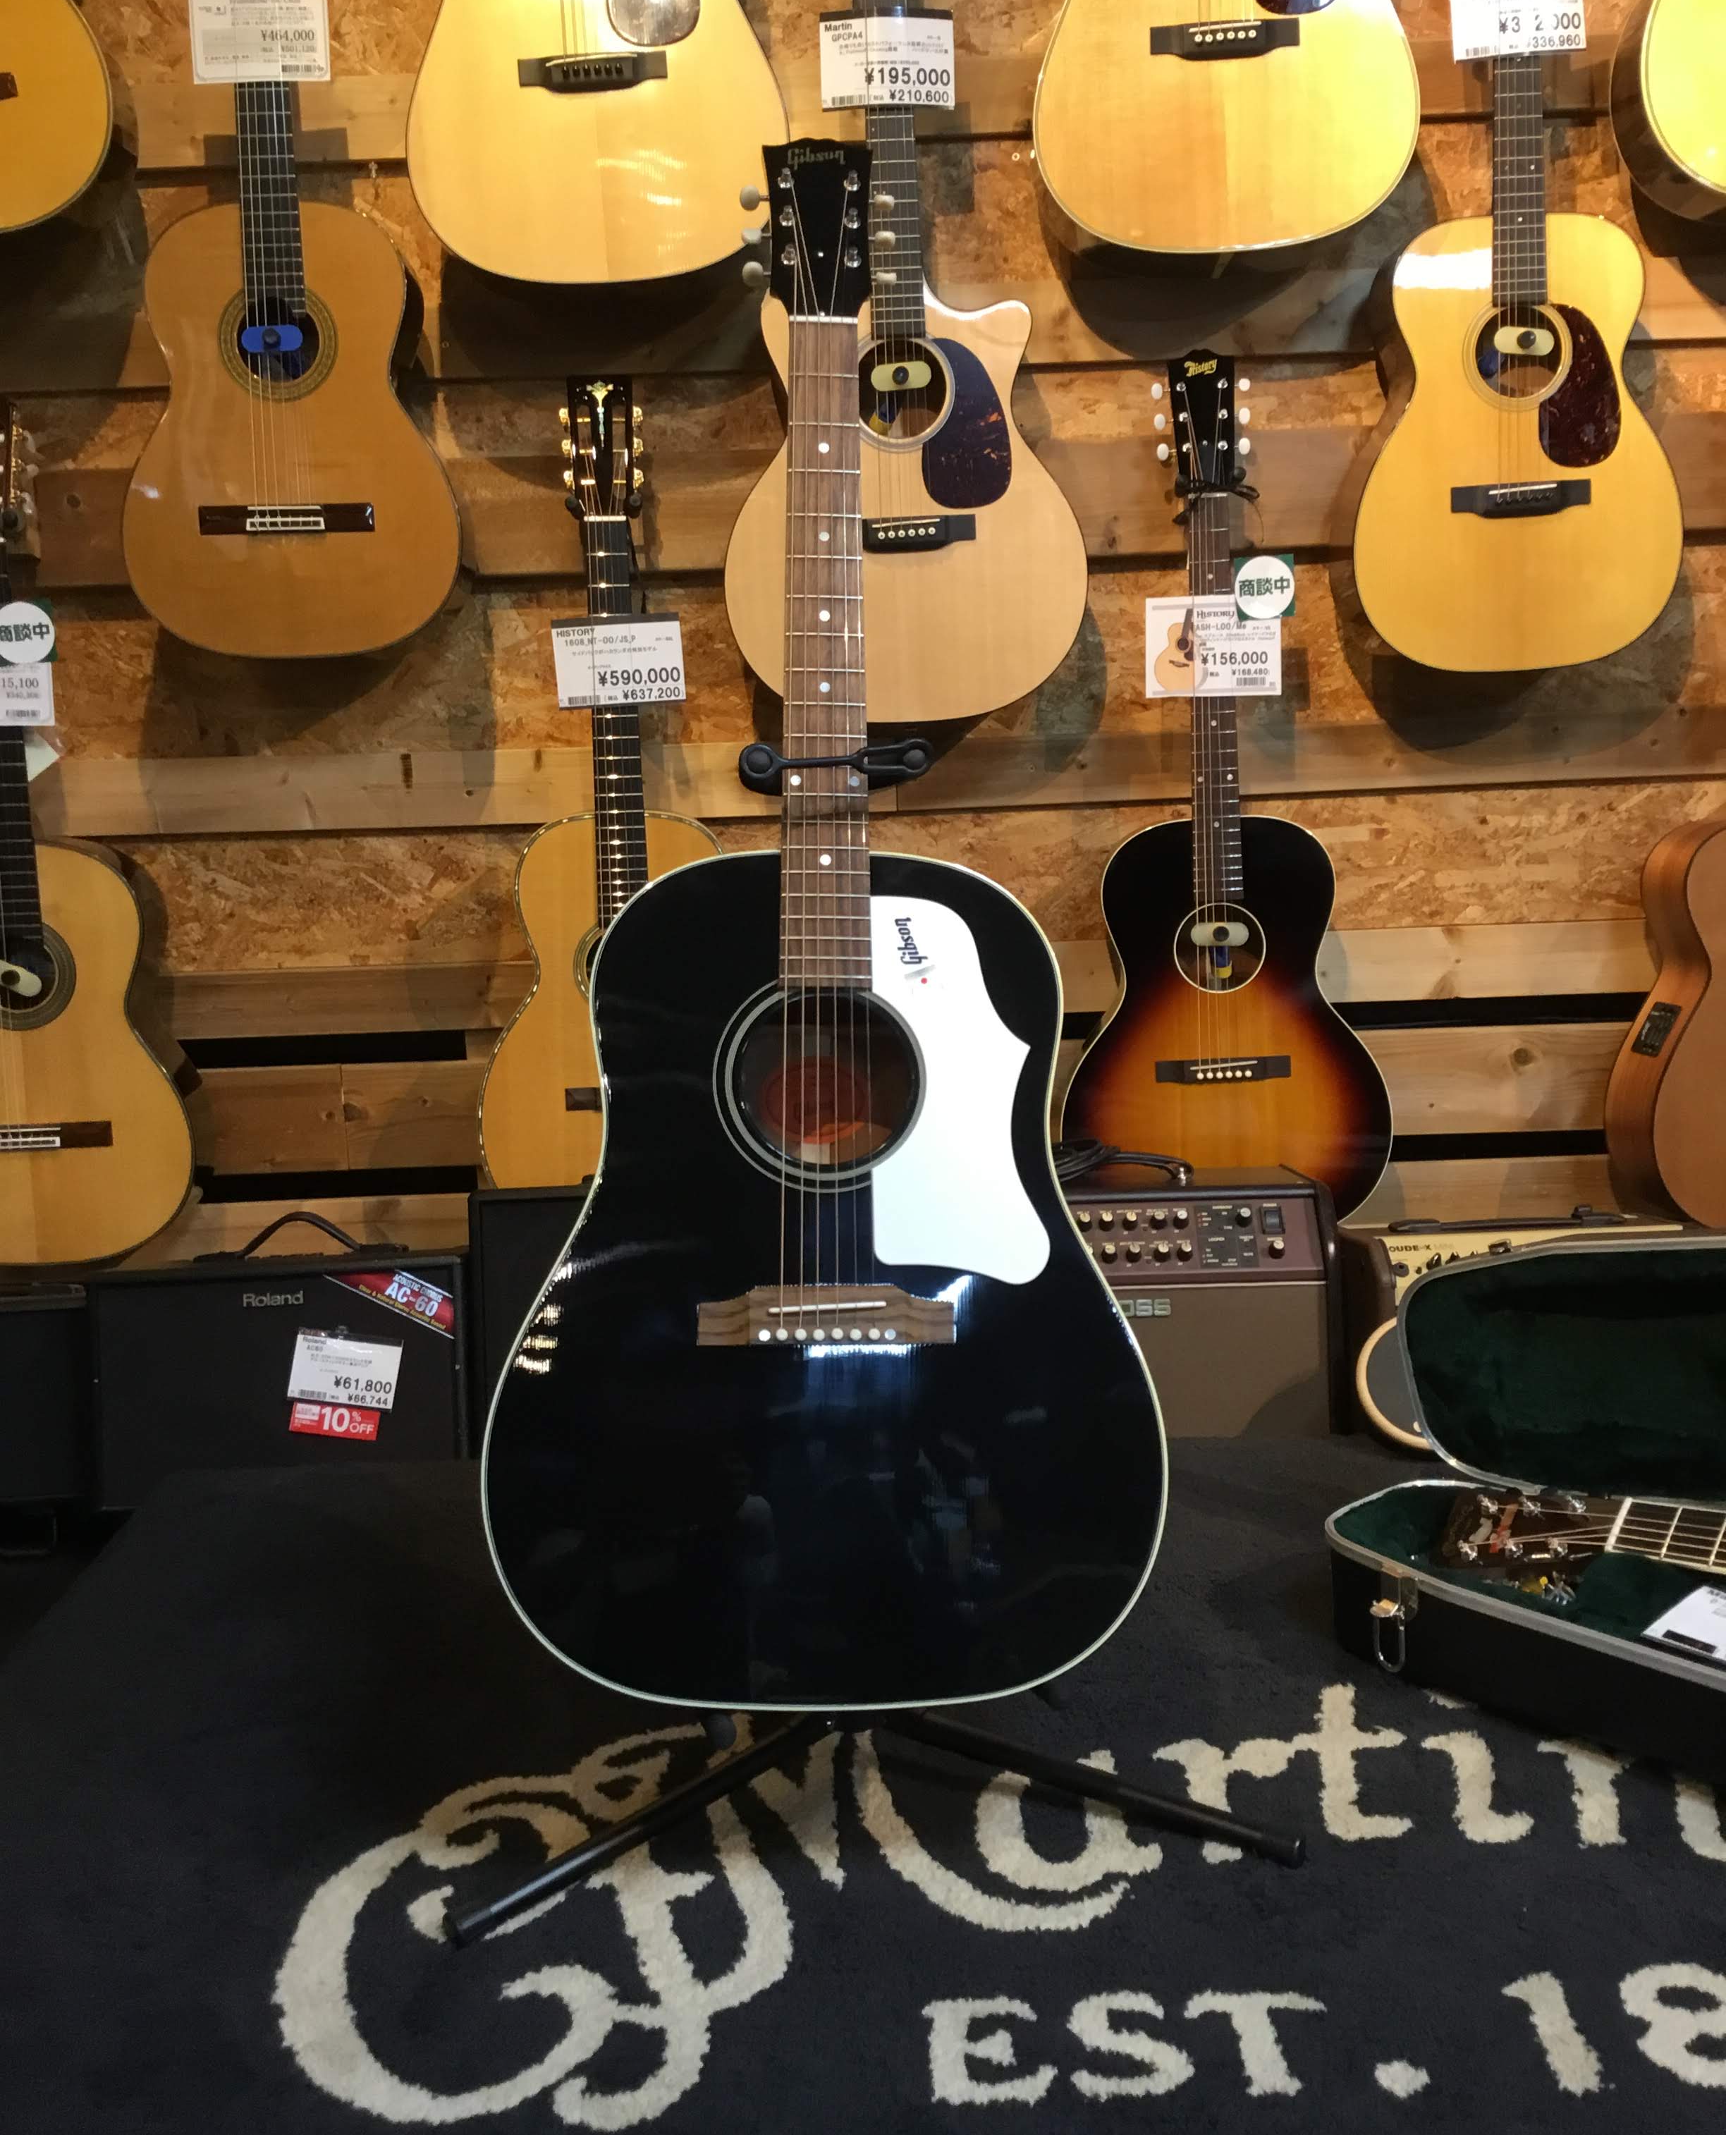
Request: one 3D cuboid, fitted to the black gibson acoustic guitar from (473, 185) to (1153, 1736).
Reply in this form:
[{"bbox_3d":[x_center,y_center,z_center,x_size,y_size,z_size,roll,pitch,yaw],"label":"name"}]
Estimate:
[{"bbox_3d":[-0.022,-0.123,1.329,0.410,1.020,0.135,0,-9,0],"label":"black gibson acoustic guitar"}]

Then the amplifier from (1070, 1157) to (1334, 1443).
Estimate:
[{"bbox_3d":[0.272,0.282,2.135,0.389,0.318,0.275,-2,3,3],"label":"amplifier"}]

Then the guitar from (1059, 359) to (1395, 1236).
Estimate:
[{"bbox_3d":[0.398,-0.298,2.361,0.377,0.998,0.125,-3,9,1],"label":"guitar"}]

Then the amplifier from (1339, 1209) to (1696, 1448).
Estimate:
[{"bbox_3d":[0.658,0.315,2.045,0.362,0.295,0.255,-2,6,0],"label":"amplifier"}]

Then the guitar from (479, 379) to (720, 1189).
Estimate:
[{"bbox_3d":[-0.272,-0.281,2.356,0.360,0.970,0.122,-2,10,0],"label":"guitar"}]

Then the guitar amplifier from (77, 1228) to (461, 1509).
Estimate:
[{"bbox_3d":[-0.594,0.327,2.232,0.379,0.262,0.270,-2,-1,-3],"label":"guitar amplifier"}]

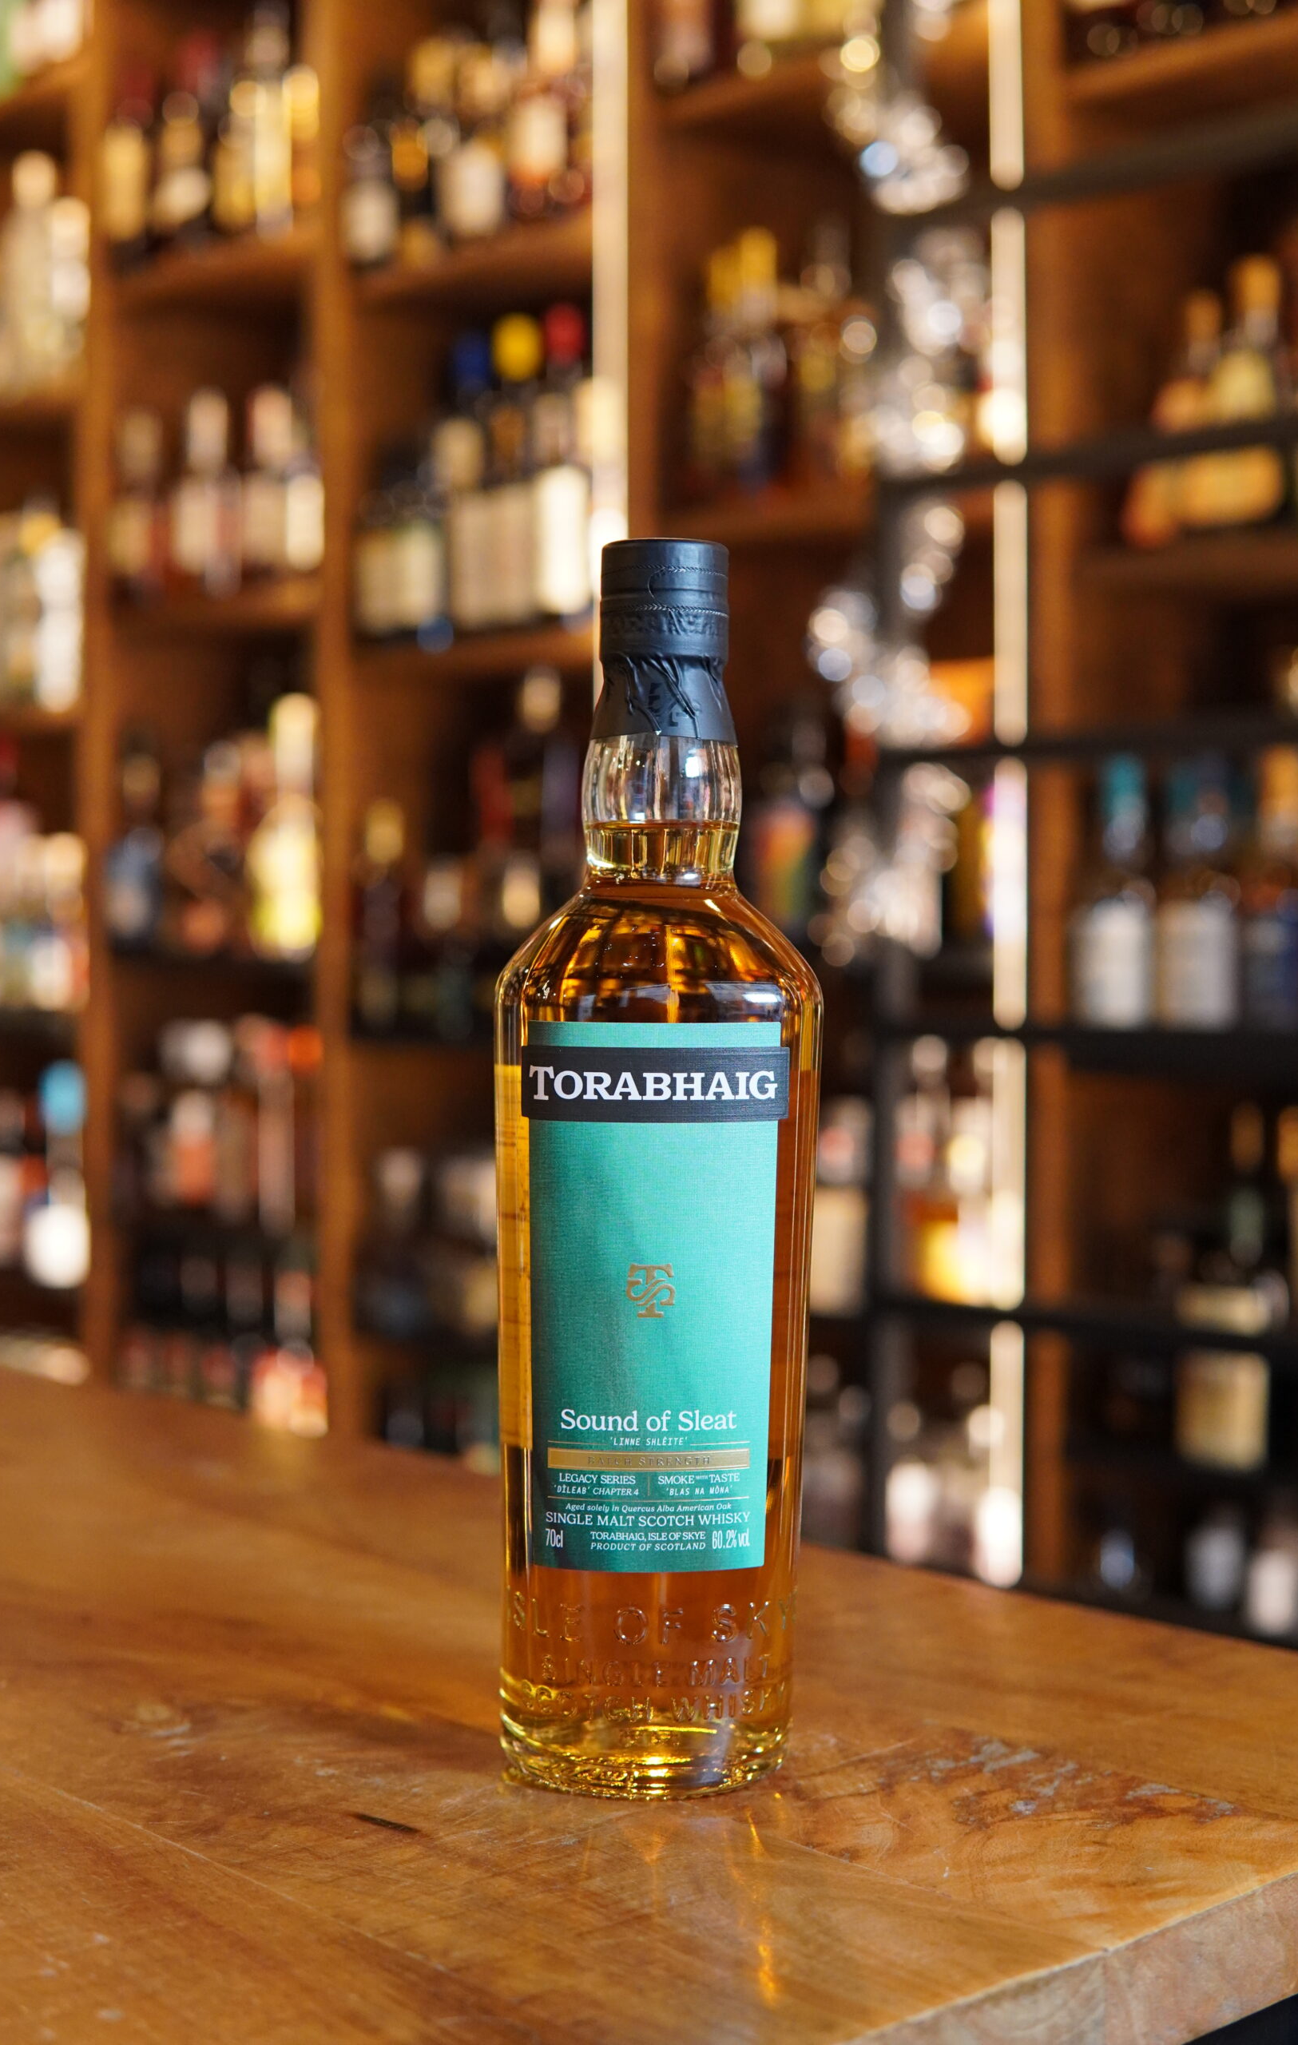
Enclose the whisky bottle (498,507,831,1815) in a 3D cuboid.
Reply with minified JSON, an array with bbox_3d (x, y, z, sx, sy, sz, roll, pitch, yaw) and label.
[{"bbox_3d":[0.001,0.032,0.615,0.079,0.291,0.079,1,3,0],"label":"whisky bottle"}]

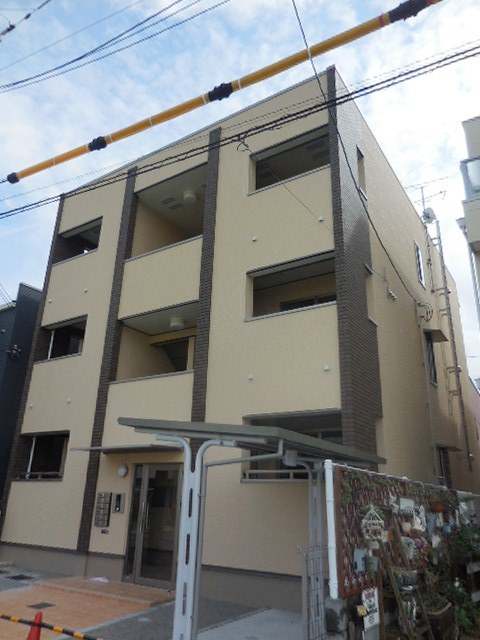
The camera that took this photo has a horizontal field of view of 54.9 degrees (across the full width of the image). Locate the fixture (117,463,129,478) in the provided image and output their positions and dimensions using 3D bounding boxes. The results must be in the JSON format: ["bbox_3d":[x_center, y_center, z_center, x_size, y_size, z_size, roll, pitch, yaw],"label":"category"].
[{"bbox_3d":[-2.319,3.008,9.176,0.230,0.250,0.110,-11,-24,32],"label":"fixture"}]

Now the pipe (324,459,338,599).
[{"bbox_3d":[0.796,1.794,4.018,0.072,1.107,0.072,-11,-24,32],"label":"pipe"}]

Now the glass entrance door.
[{"bbox_3d":[-1.568,3.705,8.481,1.272,2.047,0.110,-11,-24,32],"label":"glass entrance door"}]

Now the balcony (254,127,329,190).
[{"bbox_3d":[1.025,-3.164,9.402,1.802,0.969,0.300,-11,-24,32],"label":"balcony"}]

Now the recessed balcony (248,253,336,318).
[{"bbox_3d":[1.150,-0.462,8.873,1.870,1.050,0.950,-11,-23,32],"label":"recessed balcony"}]

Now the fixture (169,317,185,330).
[{"bbox_3d":[-1.457,0.081,10.637,0.330,0.180,0.330,2,-20,1],"label":"fixture"}]

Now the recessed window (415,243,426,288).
[{"bbox_3d":[5.177,-1.552,13.415,0.160,1.220,0.780,-11,-24,32],"label":"recessed window"}]

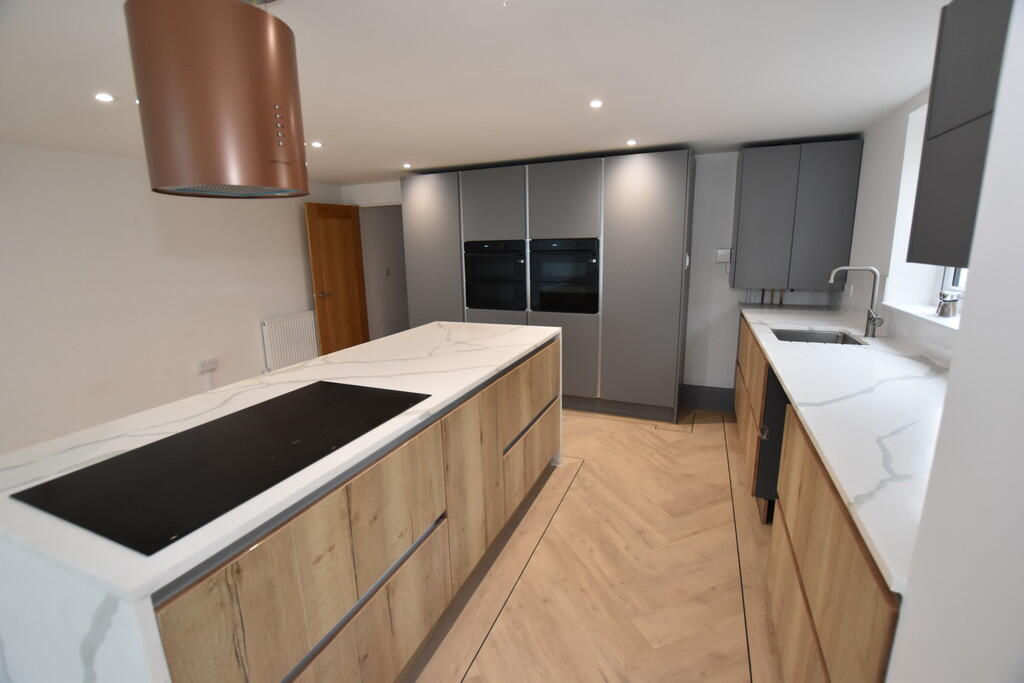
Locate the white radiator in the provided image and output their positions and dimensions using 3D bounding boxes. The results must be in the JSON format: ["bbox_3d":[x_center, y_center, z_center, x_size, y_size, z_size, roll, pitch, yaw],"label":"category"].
[{"bbox_3d":[-2.244,-0.018,4.422,0.100,0.520,0.660,4,13,23],"label":"white radiator"}]

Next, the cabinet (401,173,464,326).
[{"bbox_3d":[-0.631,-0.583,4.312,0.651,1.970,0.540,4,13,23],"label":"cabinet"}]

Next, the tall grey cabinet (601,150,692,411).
[{"bbox_3d":[1.121,-0.467,3.580,0.631,1.970,0.540,4,13,23],"label":"tall grey cabinet"}]

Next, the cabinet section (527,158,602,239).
[{"bbox_3d":[0.526,-1.177,3.662,0.613,0.588,0.550,4,14,23],"label":"cabinet section"}]

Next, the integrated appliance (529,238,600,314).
[{"bbox_3d":[0.529,-0.590,3.782,0.586,0.608,0.510,4,13,23],"label":"integrated appliance"}]

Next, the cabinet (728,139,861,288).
[{"bbox_3d":[2.001,-0.872,3.089,0.664,0.954,0.380,4,13,23],"label":"cabinet"}]

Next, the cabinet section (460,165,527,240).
[{"bbox_3d":[-0.045,-1.223,3.908,0.619,0.590,0.550,4,14,23],"label":"cabinet section"}]

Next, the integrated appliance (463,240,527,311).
[{"bbox_3d":[-0.057,-0.629,4.027,0.598,0.608,0.510,4,13,23],"label":"integrated appliance"}]

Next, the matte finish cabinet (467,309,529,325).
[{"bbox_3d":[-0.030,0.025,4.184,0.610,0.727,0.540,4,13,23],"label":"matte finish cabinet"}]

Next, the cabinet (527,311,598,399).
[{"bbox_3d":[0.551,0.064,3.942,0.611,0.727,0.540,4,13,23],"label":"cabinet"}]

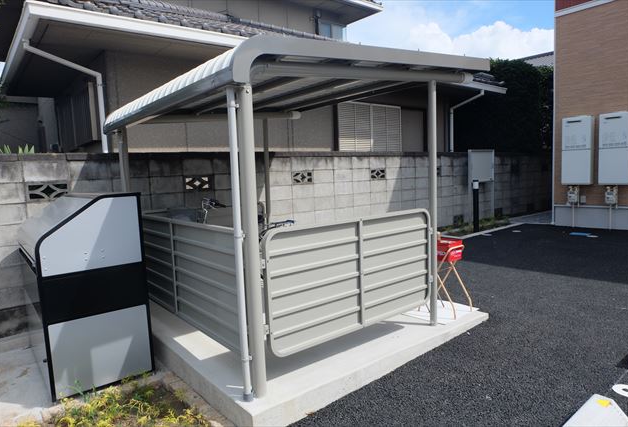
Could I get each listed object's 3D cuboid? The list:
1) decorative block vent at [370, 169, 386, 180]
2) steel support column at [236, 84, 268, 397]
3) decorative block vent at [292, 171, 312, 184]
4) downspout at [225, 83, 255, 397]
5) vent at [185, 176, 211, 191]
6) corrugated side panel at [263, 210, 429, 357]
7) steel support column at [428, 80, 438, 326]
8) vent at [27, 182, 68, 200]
[{"bbox_3d":[1.058,-0.670,7.273,0.390,0.190,0.100,-7,8,-38],"label":"decorative block vent"},{"bbox_3d":[-0.366,0.178,2.511,0.088,1.834,0.088,-7,7,-37],"label":"steel support column"},{"bbox_3d":[-0.192,-0.522,6.284,0.390,0.190,0.100,-7,8,-38],"label":"decorative block vent"},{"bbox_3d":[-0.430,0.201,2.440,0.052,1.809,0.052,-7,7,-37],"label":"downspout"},{"bbox_3d":[-1.441,-0.375,5.295,0.390,0.190,0.100,-7,8,-38],"label":"vent"},{"bbox_3d":[0.321,0.424,3.052,1.540,0.815,0.045,-7,7,-37],"label":"corrugated side panel"},{"bbox_3d":[0.977,-0.062,3.513,0.063,2.008,0.063,-7,7,-37],"label":"steel support column"},{"bbox_3d":[-2.690,-0.227,4.306,0.390,0.190,0.100,-7,8,-38],"label":"vent"}]

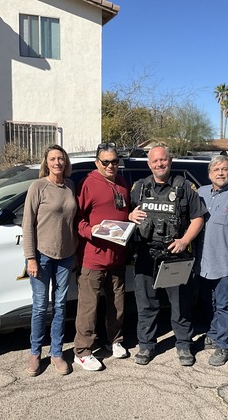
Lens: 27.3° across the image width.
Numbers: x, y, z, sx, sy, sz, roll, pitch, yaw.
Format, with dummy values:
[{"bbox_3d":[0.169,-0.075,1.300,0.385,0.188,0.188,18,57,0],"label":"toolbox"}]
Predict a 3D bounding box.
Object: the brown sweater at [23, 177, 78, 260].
[{"bbox_3d":[-0.503,0.067,3.717,0.420,0.630,0.270,-1,5,-9],"label":"brown sweater"}]

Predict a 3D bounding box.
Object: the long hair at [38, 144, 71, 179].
[{"bbox_3d":[-0.455,-0.374,3.652,0.250,0.260,0.230,-1,5,-9],"label":"long hair"}]

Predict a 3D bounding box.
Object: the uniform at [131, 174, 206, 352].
[{"bbox_3d":[0.451,0.435,3.886,0.580,1.430,0.380,0,5,6],"label":"uniform"}]

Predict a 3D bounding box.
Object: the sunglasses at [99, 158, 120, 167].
[{"bbox_3d":[-0.035,-0.374,3.692,0.150,0.050,0.140,-1,5,-15],"label":"sunglasses"}]

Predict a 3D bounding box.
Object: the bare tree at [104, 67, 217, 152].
[{"bbox_3d":[1.371,-3.438,19.791,5.200,5.200,4.800,0,5,0],"label":"bare tree"}]

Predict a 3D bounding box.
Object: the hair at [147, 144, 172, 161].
[{"bbox_3d":[0.374,-0.466,3.835,0.190,0.130,0.210,1,5,7],"label":"hair"}]

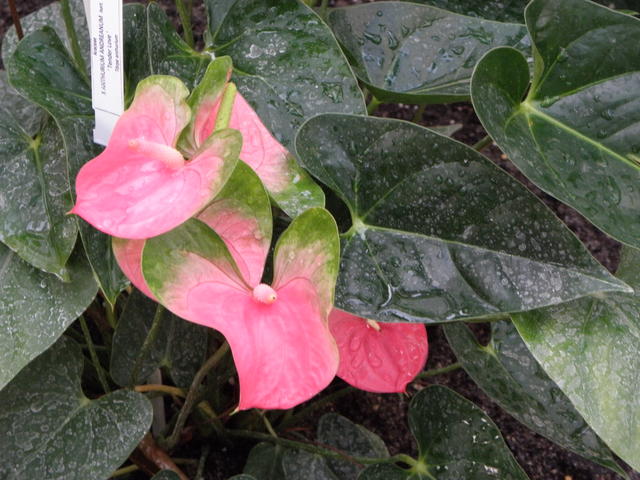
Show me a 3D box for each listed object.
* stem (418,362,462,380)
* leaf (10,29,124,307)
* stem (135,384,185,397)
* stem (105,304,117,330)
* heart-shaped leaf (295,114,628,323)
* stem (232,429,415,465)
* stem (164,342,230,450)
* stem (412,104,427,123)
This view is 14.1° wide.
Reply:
[{"bbox_3d":[0.083,0.091,1.790,0.033,0.006,0.006,-13,0,11],"label":"stem"},{"bbox_3d":[-0.153,-0.048,1.620,0.092,0.187,0.042,-2,9,15],"label":"leaf"},{"bbox_3d":[-0.108,0.102,1.740,0.034,0.007,0.007,6,0,-6],"label":"stem"},{"bbox_3d":[-0.142,0.053,1.760,0.007,0.021,0.007,-15,27,0],"label":"stem"},{"bbox_3d":[0.093,-0.006,1.650,0.215,0.035,0.142,13,57,8],"label":"heart-shaped leaf"},{"bbox_3d":[0.000,0.140,1.750,0.127,0.012,0.012,9,0,9],"label":"stem"},{"bbox_3d":[-0.082,0.104,1.740,0.012,0.087,0.012,30,22,0],"label":"stem"},{"bbox_3d":[0.071,-0.091,1.860,0.005,0.015,0.005,16,27,0],"label":"stem"}]

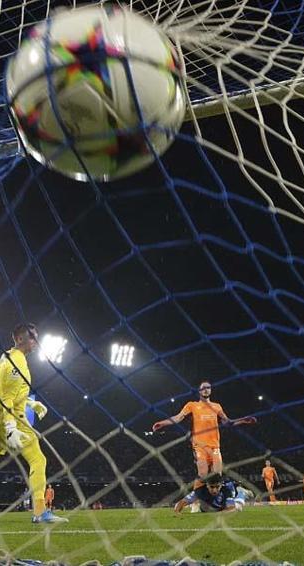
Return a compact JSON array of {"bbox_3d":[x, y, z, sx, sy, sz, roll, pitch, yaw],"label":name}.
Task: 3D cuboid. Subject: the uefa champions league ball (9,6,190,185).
[{"bbox_3d":[-0.071,-0.237,0.728,0.220,0.220,0.220,-1,-21,0],"label":"uefa champions league ball"}]

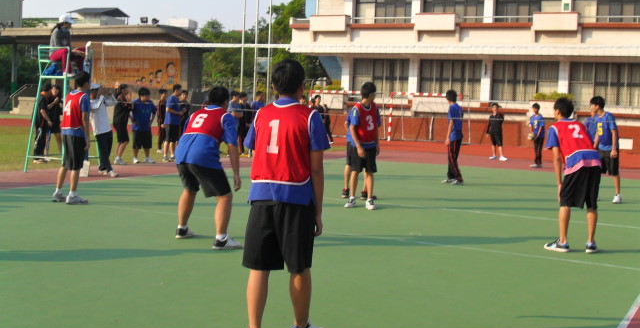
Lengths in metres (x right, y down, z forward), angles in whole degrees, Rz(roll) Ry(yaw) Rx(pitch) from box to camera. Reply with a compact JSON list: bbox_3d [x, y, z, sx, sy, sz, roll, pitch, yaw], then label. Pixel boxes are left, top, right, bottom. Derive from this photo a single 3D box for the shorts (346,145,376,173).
[{"bbox_3d":[0.598,-0.073,13.000,0.400,0.420,0.290,1,5,-13],"label":"shorts"}]

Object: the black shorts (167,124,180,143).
[{"bbox_3d":[-3.194,-0.678,20.100,0.310,0.420,0.380,1,5,-16],"label":"black shorts"}]

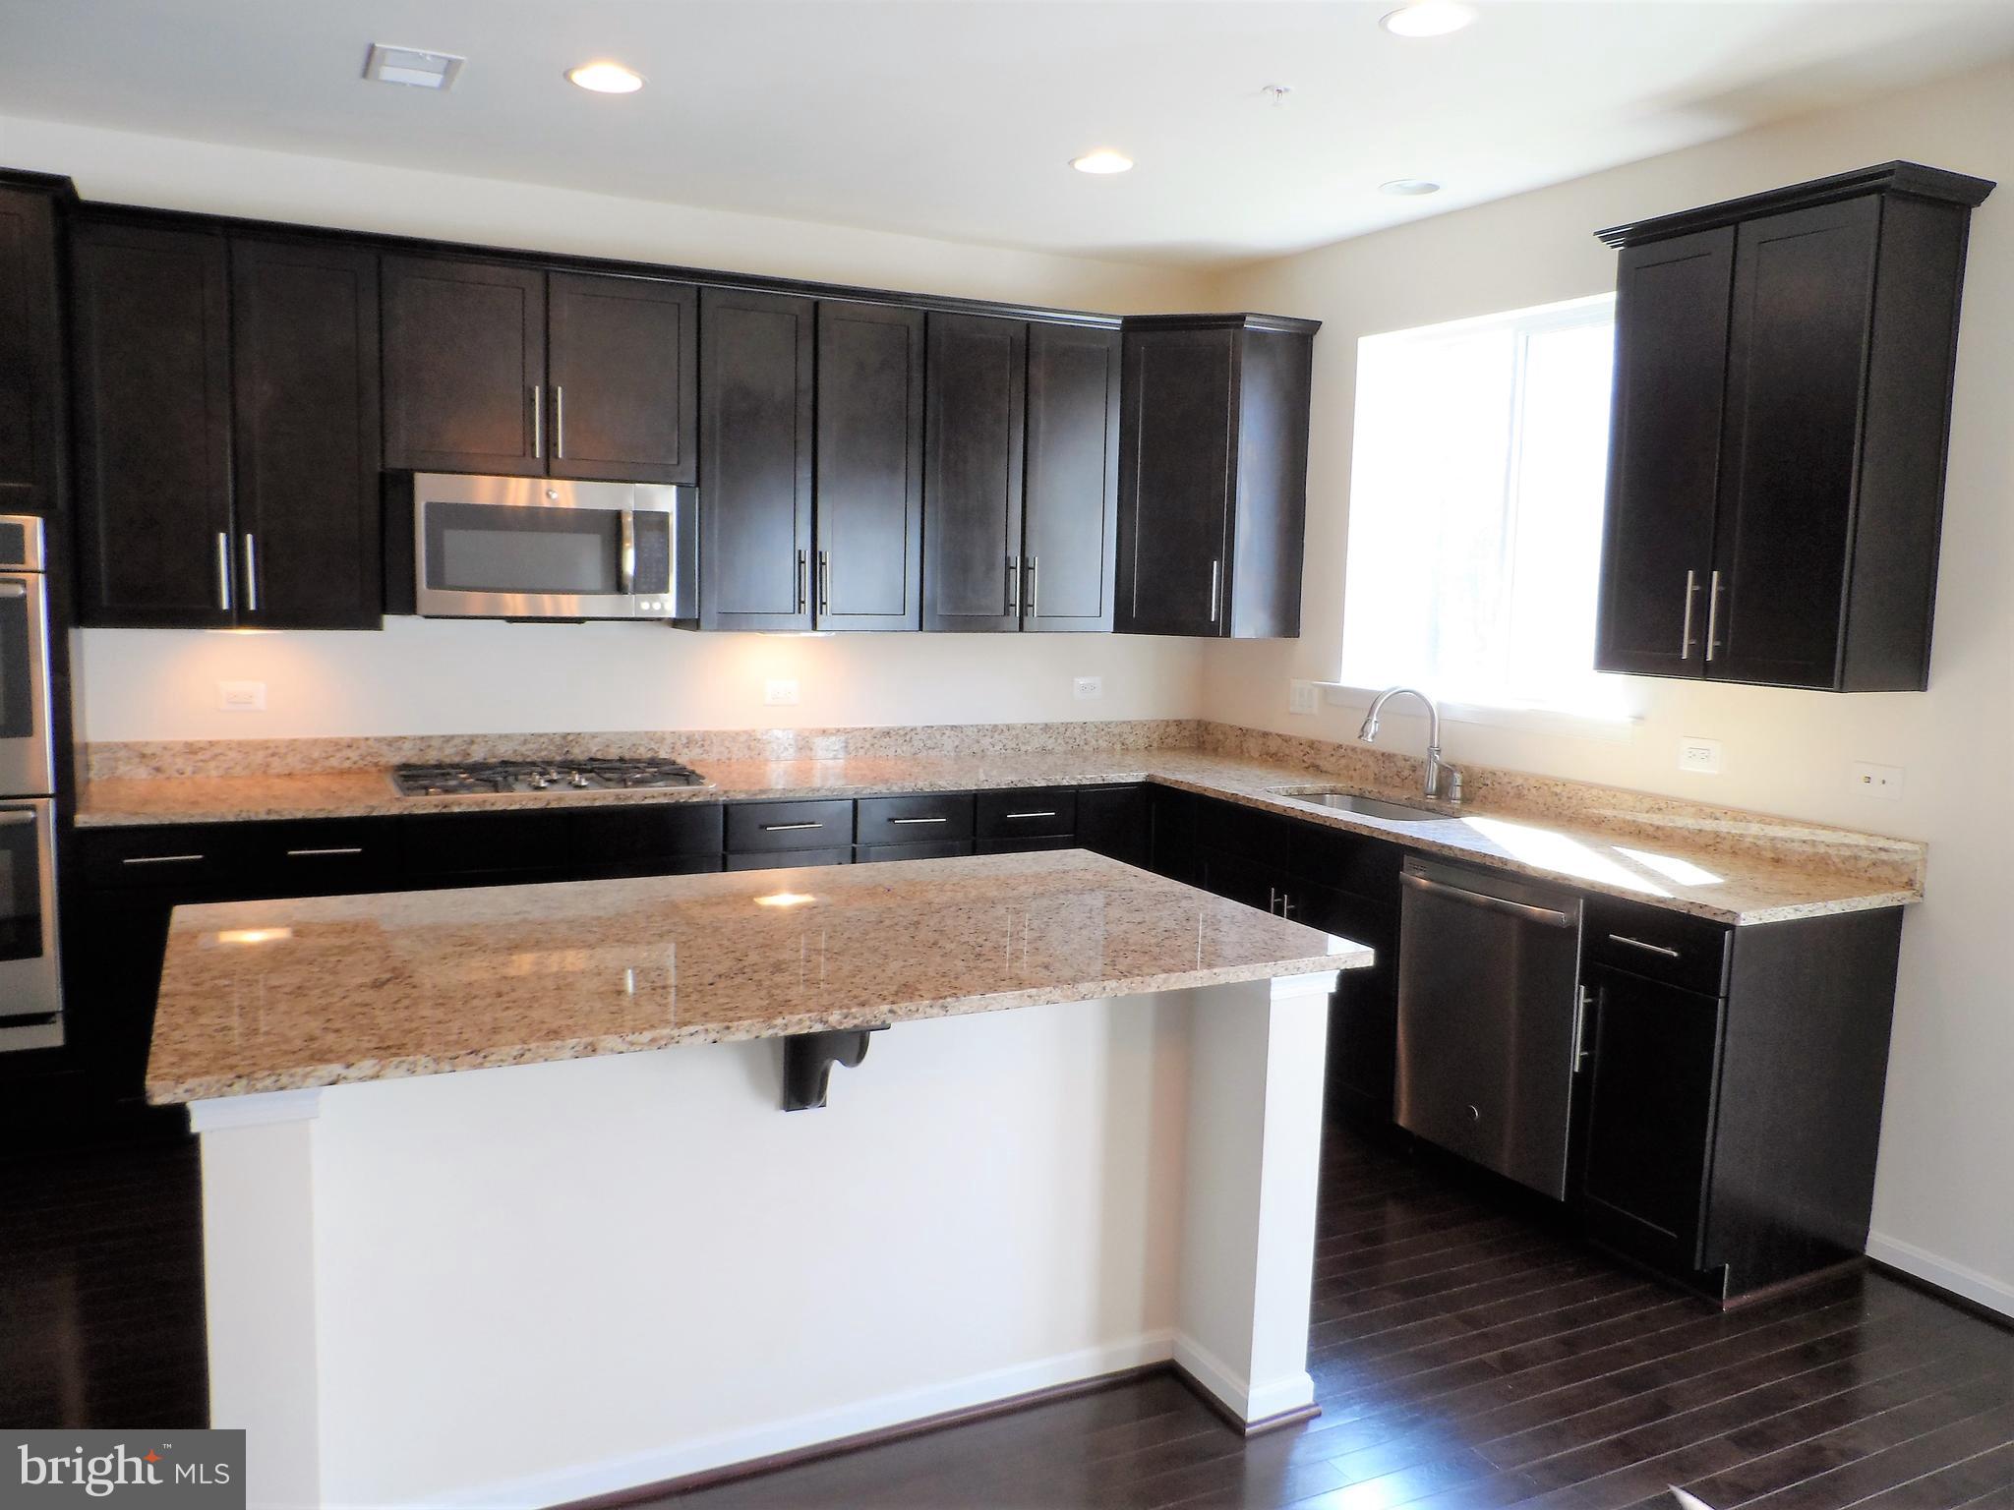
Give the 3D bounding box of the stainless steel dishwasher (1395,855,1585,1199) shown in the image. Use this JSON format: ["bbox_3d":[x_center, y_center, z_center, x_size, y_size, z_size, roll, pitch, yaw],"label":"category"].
[{"bbox_3d":[1.484,0.680,3.745,0.615,0.775,0.597,-2,8,-27],"label":"stainless steel dishwasher"}]

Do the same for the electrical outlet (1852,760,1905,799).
[{"bbox_3d":[2.063,0.059,3.312,0.008,0.076,0.121,-2,8,-27],"label":"electrical outlet"}]

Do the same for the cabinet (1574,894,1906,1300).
[{"bbox_3d":[1.724,0.771,3.337,0.632,0.876,0.369,-2,8,-27],"label":"cabinet"}]

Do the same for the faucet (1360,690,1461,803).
[{"bbox_3d":[1.266,-0.035,4.402,0.275,0.356,0.120,0,7,-13],"label":"faucet"}]

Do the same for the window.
[{"bbox_3d":[1.513,-0.776,4.401,0.100,1.205,1.195,-2,8,-27],"label":"window"}]

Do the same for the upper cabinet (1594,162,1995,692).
[{"bbox_3d":[1.804,-0.728,3.340,0.385,1.105,0.740,-2,8,-27],"label":"upper cabinet"}]

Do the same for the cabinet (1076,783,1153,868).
[{"bbox_3d":[0.229,0.503,5.196,0.332,0.875,0.632,-2,8,-27],"label":"cabinet"}]

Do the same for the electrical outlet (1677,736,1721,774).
[{"bbox_3d":[1.846,0.001,3.725,0.008,0.083,0.121,-2,8,-27],"label":"electrical outlet"}]

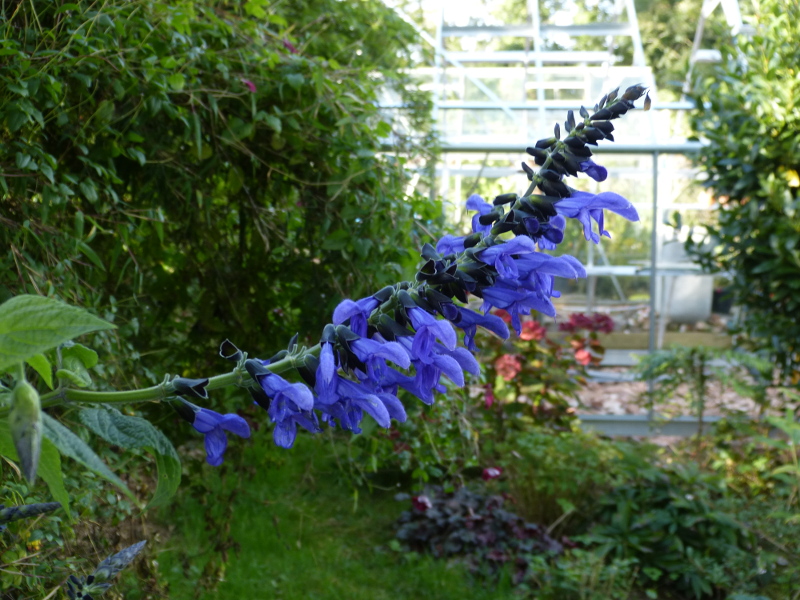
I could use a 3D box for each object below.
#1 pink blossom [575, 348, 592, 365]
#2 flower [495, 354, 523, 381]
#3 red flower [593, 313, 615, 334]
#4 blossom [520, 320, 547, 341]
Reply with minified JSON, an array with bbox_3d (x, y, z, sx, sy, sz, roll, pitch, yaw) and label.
[{"bbox_3d":[0.822,0.253,5.800,0.081,0.072,0.069,0,4,0],"label":"pink blossom"},{"bbox_3d":[0.478,0.297,5.700,0.123,0.115,0.105,0,4,0],"label":"flower"},{"bbox_3d":[0.928,0.107,5.900,0.100,0.100,0.085,0,4,0],"label":"red flower"},{"bbox_3d":[0.598,0.137,5.800,0.120,0.090,0.102,0,4,0],"label":"blossom"}]

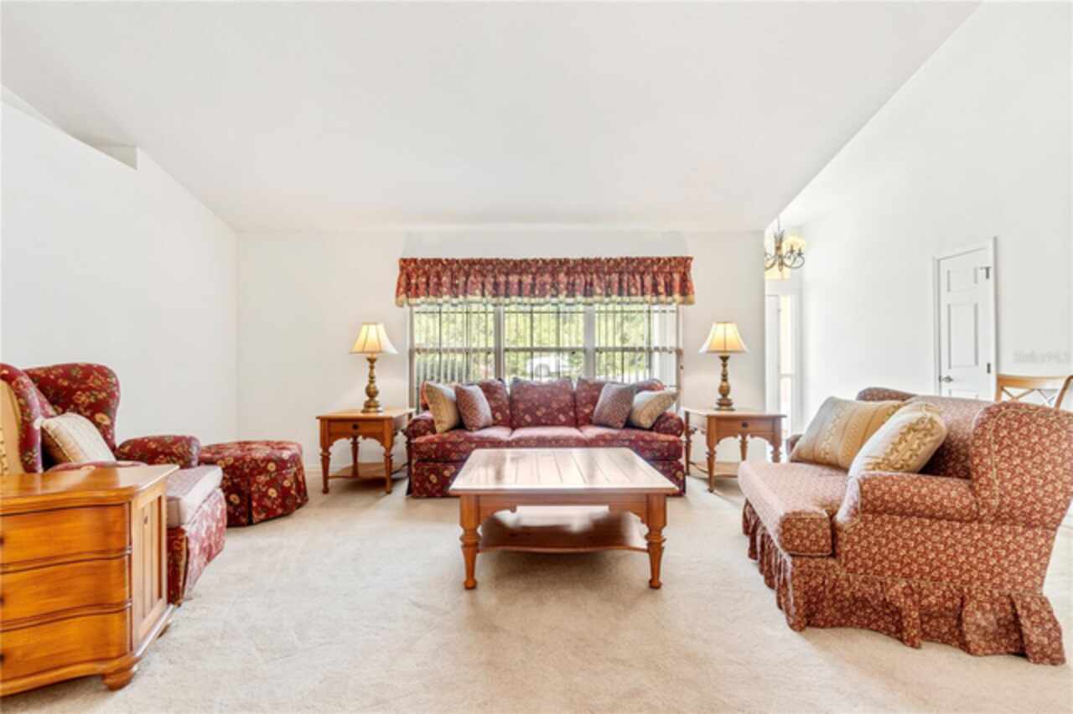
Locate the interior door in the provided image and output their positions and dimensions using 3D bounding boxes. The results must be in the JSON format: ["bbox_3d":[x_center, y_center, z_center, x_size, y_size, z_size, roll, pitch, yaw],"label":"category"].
[{"bbox_3d":[3.816,0.087,3.967,0.050,2.040,0.480,0,-1,-1],"label":"interior door"}]

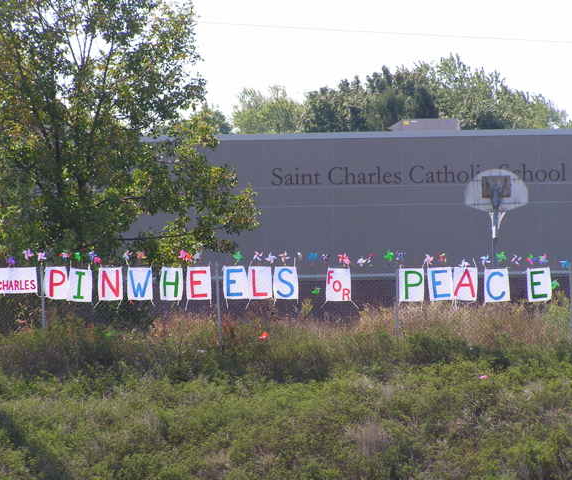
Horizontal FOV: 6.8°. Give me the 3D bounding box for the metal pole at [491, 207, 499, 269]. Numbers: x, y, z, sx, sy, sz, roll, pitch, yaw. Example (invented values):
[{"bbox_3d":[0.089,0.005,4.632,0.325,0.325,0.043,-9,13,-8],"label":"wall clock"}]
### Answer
[{"bbox_3d":[4.430,0.800,101.200,0.112,3.000,0.112,0,0,0],"label":"metal pole"}]

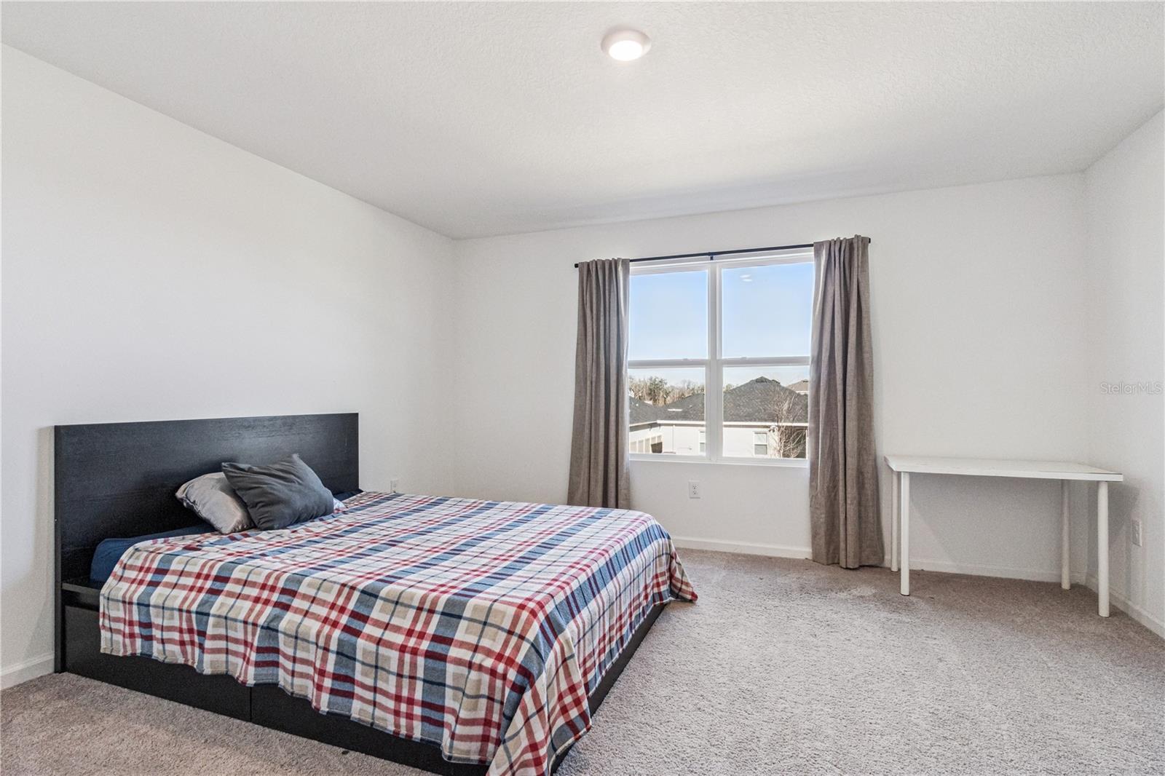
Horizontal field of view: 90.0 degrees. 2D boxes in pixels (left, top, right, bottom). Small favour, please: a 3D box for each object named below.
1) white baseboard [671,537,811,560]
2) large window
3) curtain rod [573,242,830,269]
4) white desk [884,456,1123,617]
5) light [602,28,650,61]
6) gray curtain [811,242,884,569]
[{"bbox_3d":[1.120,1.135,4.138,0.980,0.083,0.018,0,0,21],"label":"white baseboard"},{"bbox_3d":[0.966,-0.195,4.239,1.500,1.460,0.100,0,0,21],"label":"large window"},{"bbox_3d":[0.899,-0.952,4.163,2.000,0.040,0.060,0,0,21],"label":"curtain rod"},{"bbox_3d":[2.313,0.799,3.333,1.000,0.735,0.600,0,0,21],"label":"white desk"},{"bbox_3d":[0.166,-1.275,2.185,0.190,0.030,0.190,0,0,0],"label":"light"},{"bbox_3d":[1.731,0.093,3.833,0.440,2.140,0.140,0,0,21],"label":"gray curtain"}]

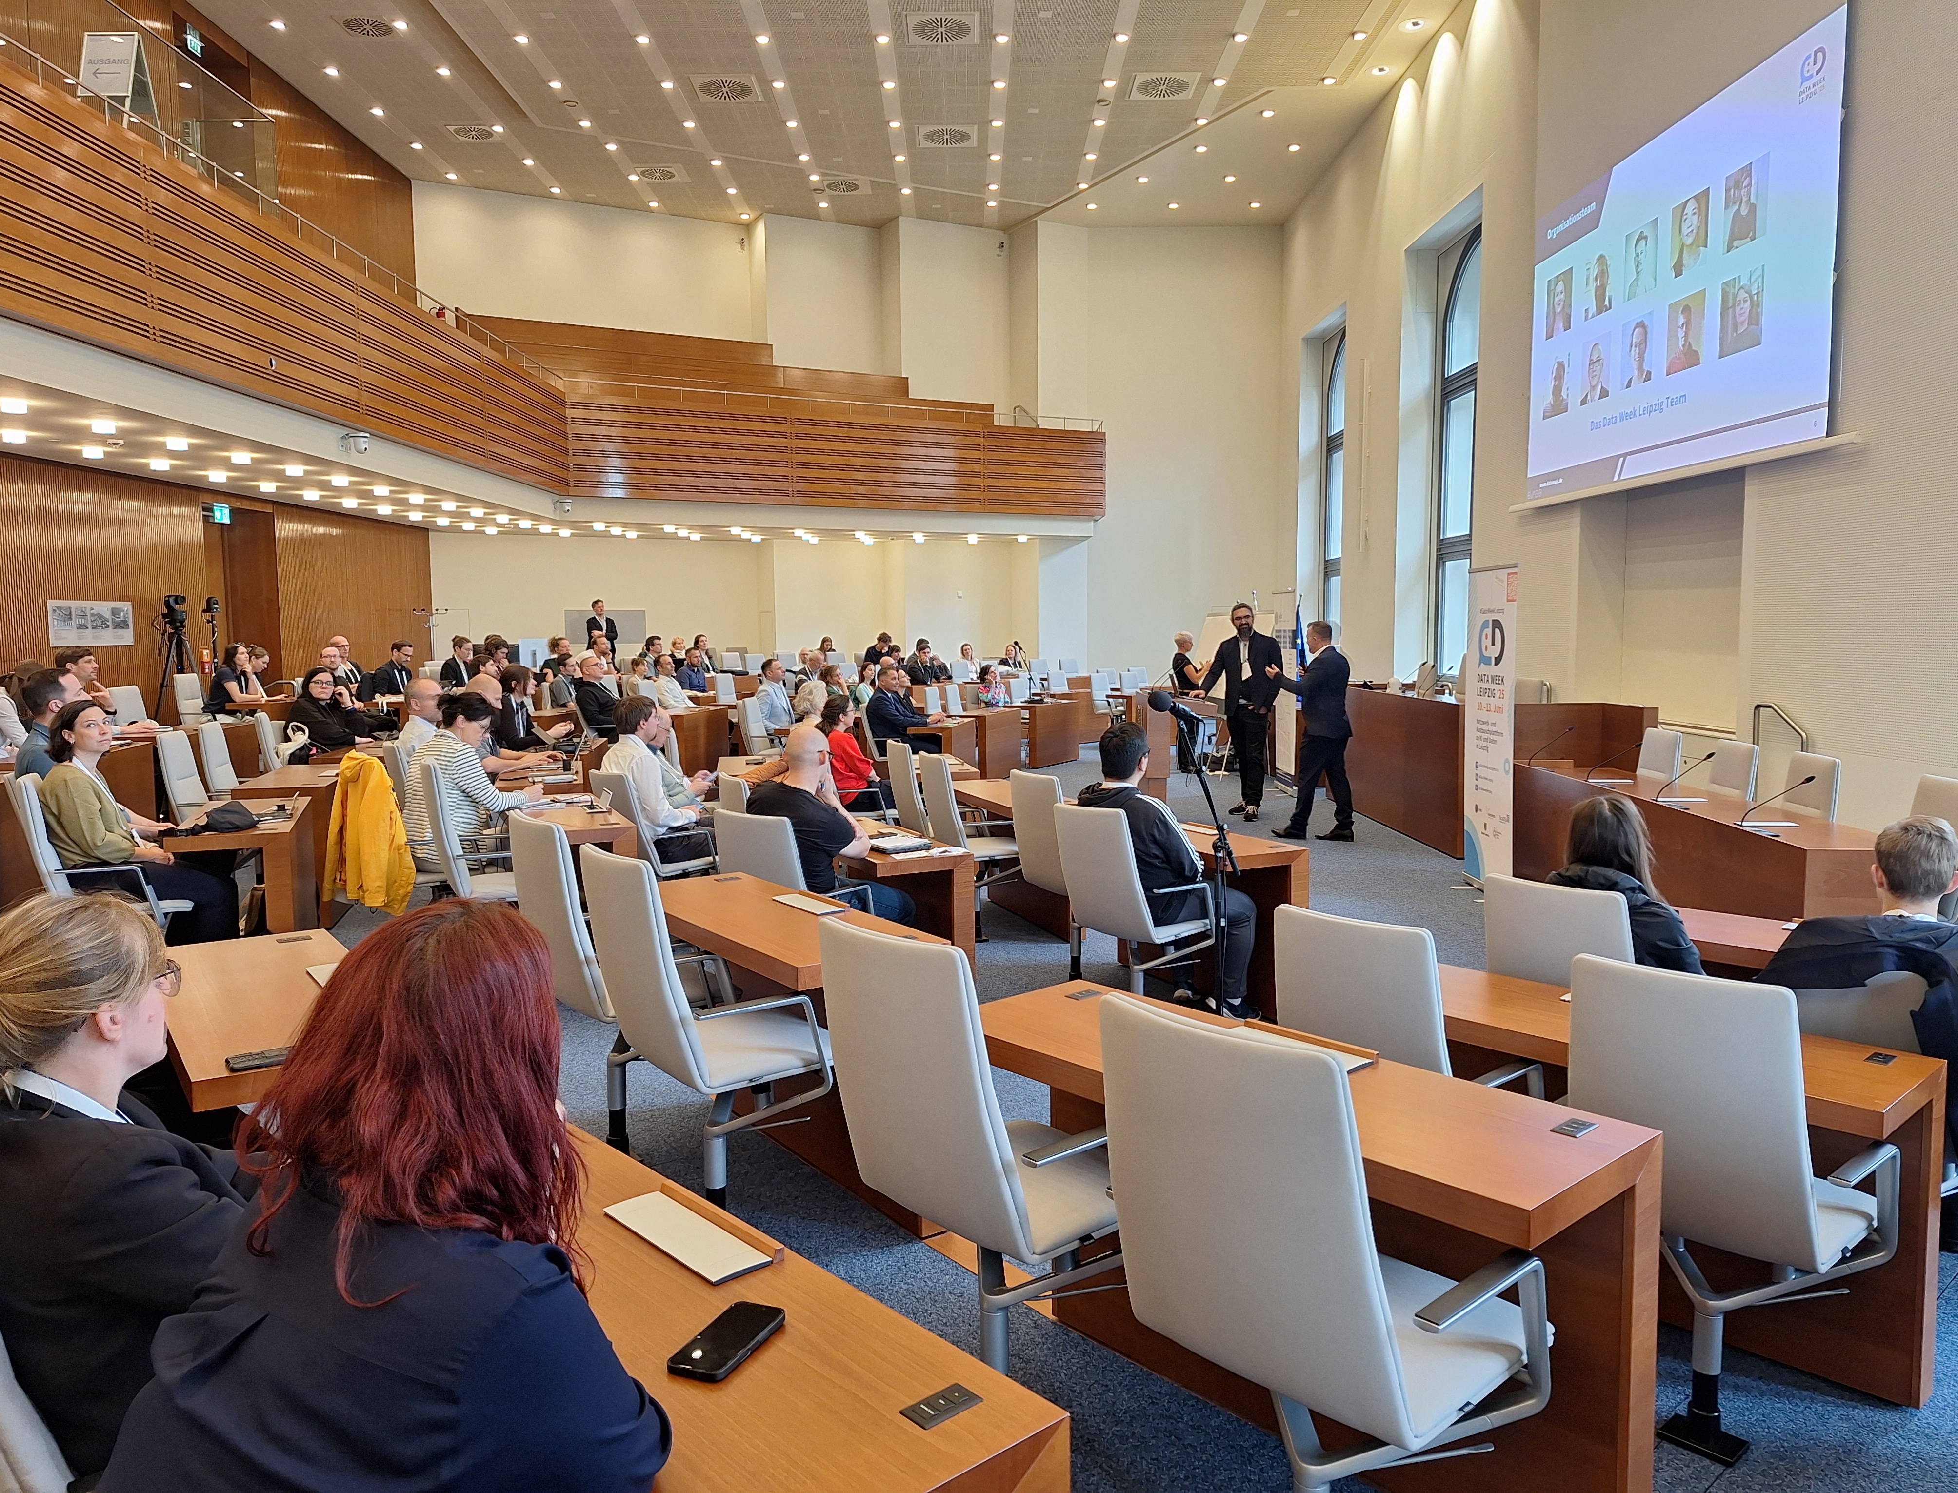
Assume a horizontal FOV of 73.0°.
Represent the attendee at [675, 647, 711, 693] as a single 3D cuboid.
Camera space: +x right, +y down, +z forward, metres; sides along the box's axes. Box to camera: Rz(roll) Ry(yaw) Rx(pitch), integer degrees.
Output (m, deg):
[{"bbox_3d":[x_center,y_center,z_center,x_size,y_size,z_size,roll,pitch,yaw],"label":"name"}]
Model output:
[{"bbox_3d":[-3.416,-0.546,16.515,0.750,1.330,0.500,1,5,18],"label":"attendee"}]

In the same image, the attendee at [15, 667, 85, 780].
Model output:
[{"bbox_3d":[-3.836,0.350,5.862,0.820,1.402,0.540,-2,5,-17],"label":"attendee"}]

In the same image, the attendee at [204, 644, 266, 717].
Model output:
[{"bbox_3d":[-6.614,-0.280,11.963,0.820,1.285,0.500,-1,5,-10],"label":"attendee"}]

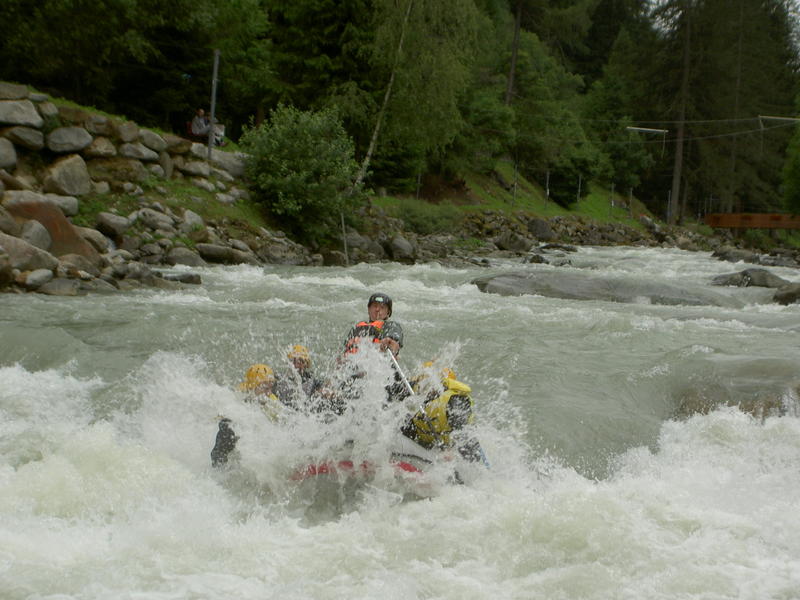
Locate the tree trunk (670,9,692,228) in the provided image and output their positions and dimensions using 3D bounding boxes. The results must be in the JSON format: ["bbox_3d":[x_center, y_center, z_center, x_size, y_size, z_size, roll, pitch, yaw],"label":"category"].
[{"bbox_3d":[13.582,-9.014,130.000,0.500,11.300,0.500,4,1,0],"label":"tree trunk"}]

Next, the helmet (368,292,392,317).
[{"bbox_3d":[-0.183,0.047,25.400,0.225,0.220,0.280,2,3,11],"label":"helmet"}]

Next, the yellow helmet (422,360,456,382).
[{"bbox_3d":[0.343,0.626,23.500,0.240,0.200,0.280,16,6,17],"label":"yellow helmet"}]

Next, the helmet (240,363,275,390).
[{"bbox_3d":[-1.206,0.648,23.200,0.240,0.210,0.280,-7,12,-20],"label":"helmet"}]

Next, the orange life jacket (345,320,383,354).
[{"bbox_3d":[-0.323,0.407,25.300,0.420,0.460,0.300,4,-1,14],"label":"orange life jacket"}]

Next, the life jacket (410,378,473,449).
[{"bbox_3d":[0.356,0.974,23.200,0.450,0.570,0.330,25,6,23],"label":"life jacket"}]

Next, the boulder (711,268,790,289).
[{"bbox_3d":[8.166,-0.489,63.000,1.750,0.480,1.200,3,1,0],"label":"boulder"}]

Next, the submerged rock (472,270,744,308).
[{"bbox_3d":[3.971,-0.200,51.500,5.100,0.750,2.600,3,1,0],"label":"submerged rock"}]

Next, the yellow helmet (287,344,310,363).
[{"bbox_3d":[-0.915,0.494,24.500,0.220,0.200,0.270,-2,3,-6],"label":"yellow helmet"}]

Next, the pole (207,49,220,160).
[{"bbox_3d":[-5.380,-5.639,78.000,0.150,3.200,0.150,4,1,0],"label":"pole"}]

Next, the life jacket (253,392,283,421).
[{"bbox_3d":[-1.127,0.940,23.000,0.400,0.460,0.300,-8,9,-16],"label":"life jacket"}]

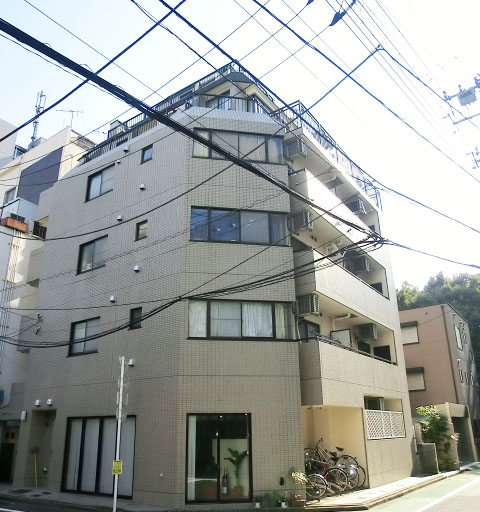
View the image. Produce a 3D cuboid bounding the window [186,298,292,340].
[{"bbox_3d":[0.094,1.728,11.898,2.950,1.090,0.140,3,-21,-9],"label":"window"}]

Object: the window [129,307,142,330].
[{"bbox_3d":[-2.954,1.805,12.727,0.490,0.608,0.120,-15,-25,32],"label":"window"}]

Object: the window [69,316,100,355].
[{"bbox_3d":[-4.821,2.533,13.846,1.422,1.071,0.120,-15,-25,32],"label":"window"}]

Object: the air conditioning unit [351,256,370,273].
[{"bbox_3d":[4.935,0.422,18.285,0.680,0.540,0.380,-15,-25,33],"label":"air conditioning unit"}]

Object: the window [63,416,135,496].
[{"bbox_3d":[-3.818,5.376,12.017,2.863,1.928,0.120,-15,-25,32],"label":"window"}]

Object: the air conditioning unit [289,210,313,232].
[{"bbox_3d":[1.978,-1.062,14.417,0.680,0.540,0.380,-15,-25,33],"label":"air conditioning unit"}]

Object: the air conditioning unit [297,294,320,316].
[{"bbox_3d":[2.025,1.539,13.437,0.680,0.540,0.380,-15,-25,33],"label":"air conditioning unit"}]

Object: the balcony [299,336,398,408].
[{"bbox_3d":[3.809,4.248,15.058,1.150,1.800,7.150,-15,-25,33],"label":"balcony"}]

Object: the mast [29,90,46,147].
[{"bbox_3d":[-11.719,-7.936,25.635,0.450,4.082,0.420,-15,-25,32],"label":"mast"}]

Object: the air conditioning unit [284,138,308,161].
[{"bbox_3d":[1.796,-3.462,14.640,0.720,0.560,0.310,-15,-25,32],"label":"air conditioning unit"}]

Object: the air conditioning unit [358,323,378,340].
[{"bbox_3d":[4.756,2.901,16.693,0.720,0.560,0.310,-15,-25,32],"label":"air conditioning unit"}]

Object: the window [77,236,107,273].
[{"bbox_3d":[-4.932,-0.015,14.885,1.520,1.110,0.120,-15,-25,33],"label":"window"}]

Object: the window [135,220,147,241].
[{"bbox_3d":[-3.010,-0.772,13.705,0.510,0.590,0.120,-15,-25,33],"label":"window"}]

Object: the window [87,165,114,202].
[{"bbox_3d":[-4.962,-2.592,15.897,1.483,1.070,0.120,-15,-25,32],"label":"window"}]

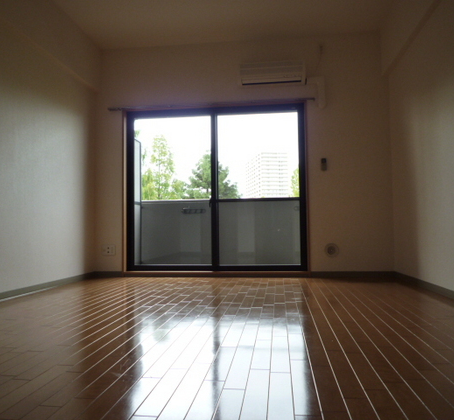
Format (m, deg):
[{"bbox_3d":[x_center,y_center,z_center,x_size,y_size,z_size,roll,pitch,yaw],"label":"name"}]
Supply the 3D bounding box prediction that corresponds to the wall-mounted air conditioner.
[{"bbox_3d":[0.490,-1.429,4.314,0.675,0.223,0.190,-1,-3,7],"label":"wall-mounted air conditioner"}]

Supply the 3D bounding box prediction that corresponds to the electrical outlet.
[{"bbox_3d":[-1.331,0.454,4.548,0.166,0.123,0.012,-1,-3,7],"label":"electrical outlet"}]

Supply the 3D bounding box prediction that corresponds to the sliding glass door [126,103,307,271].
[{"bbox_3d":[-0.145,-0.239,4.560,2.023,1.829,0.100,-1,-3,7],"label":"sliding glass door"}]

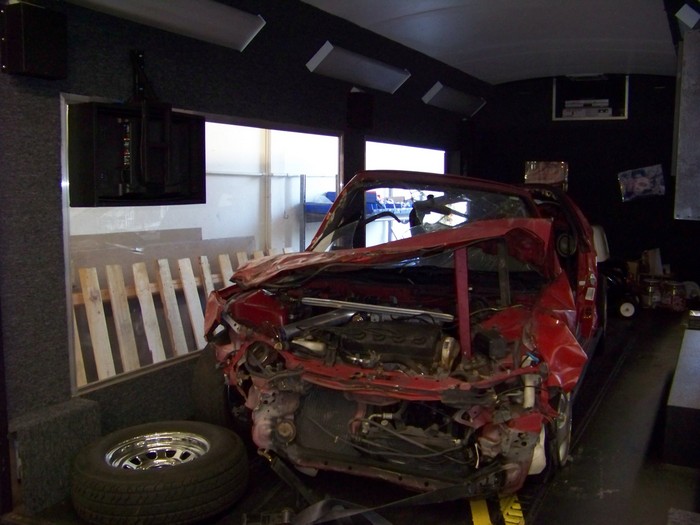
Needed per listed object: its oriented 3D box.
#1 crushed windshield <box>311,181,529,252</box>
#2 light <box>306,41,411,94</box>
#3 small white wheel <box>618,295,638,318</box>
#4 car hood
[{"bbox_3d":[0.417,-0.225,3.966,1.300,0.430,0.520,3,7,23],"label":"crushed windshield"},{"bbox_3d":[0.095,-1.294,4.914,0.200,0.064,1.230,-43,-14,24],"label":"light"},{"bbox_3d":[2.613,0.425,6.850,0.200,0.210,0.070,3,6,24],"label":"small white wheel"},{"bbox_3d":[0.208,-0.032,3.310,1.360,0.360,0.750,3,7,23],"label":"car hood"}]

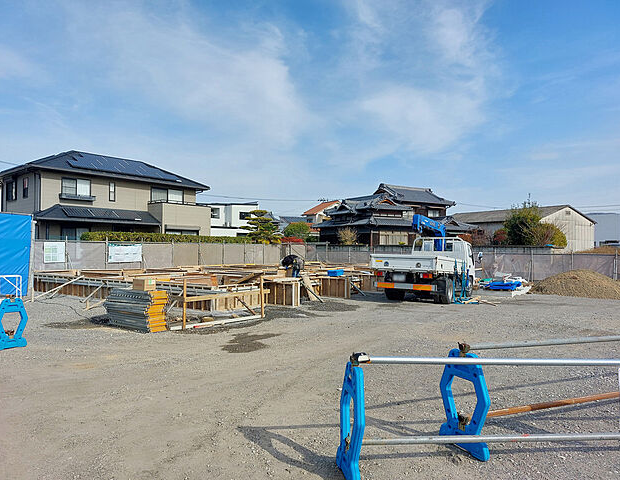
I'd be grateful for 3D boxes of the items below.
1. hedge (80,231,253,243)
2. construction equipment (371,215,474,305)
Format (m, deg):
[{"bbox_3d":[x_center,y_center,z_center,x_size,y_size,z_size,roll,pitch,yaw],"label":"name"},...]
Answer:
[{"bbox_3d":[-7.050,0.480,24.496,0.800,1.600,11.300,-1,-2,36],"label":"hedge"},{"bbox_3d":[4.163,0.659,15.164,1.970,2.700,6.000,-1,-3,30],"label":"construction equipment"}]

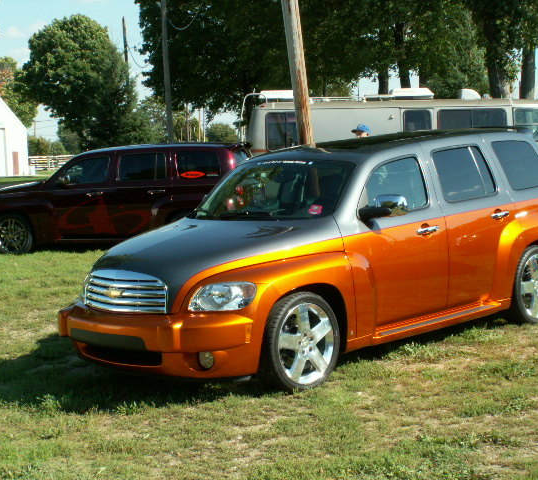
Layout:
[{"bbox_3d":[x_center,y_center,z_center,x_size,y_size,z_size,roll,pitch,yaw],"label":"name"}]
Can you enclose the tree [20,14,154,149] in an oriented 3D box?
[{"bbox_3d":[-13.161,-10.565,80.000,9.900,11.400,9.500,-2,5,-10],"label":"tree"}]

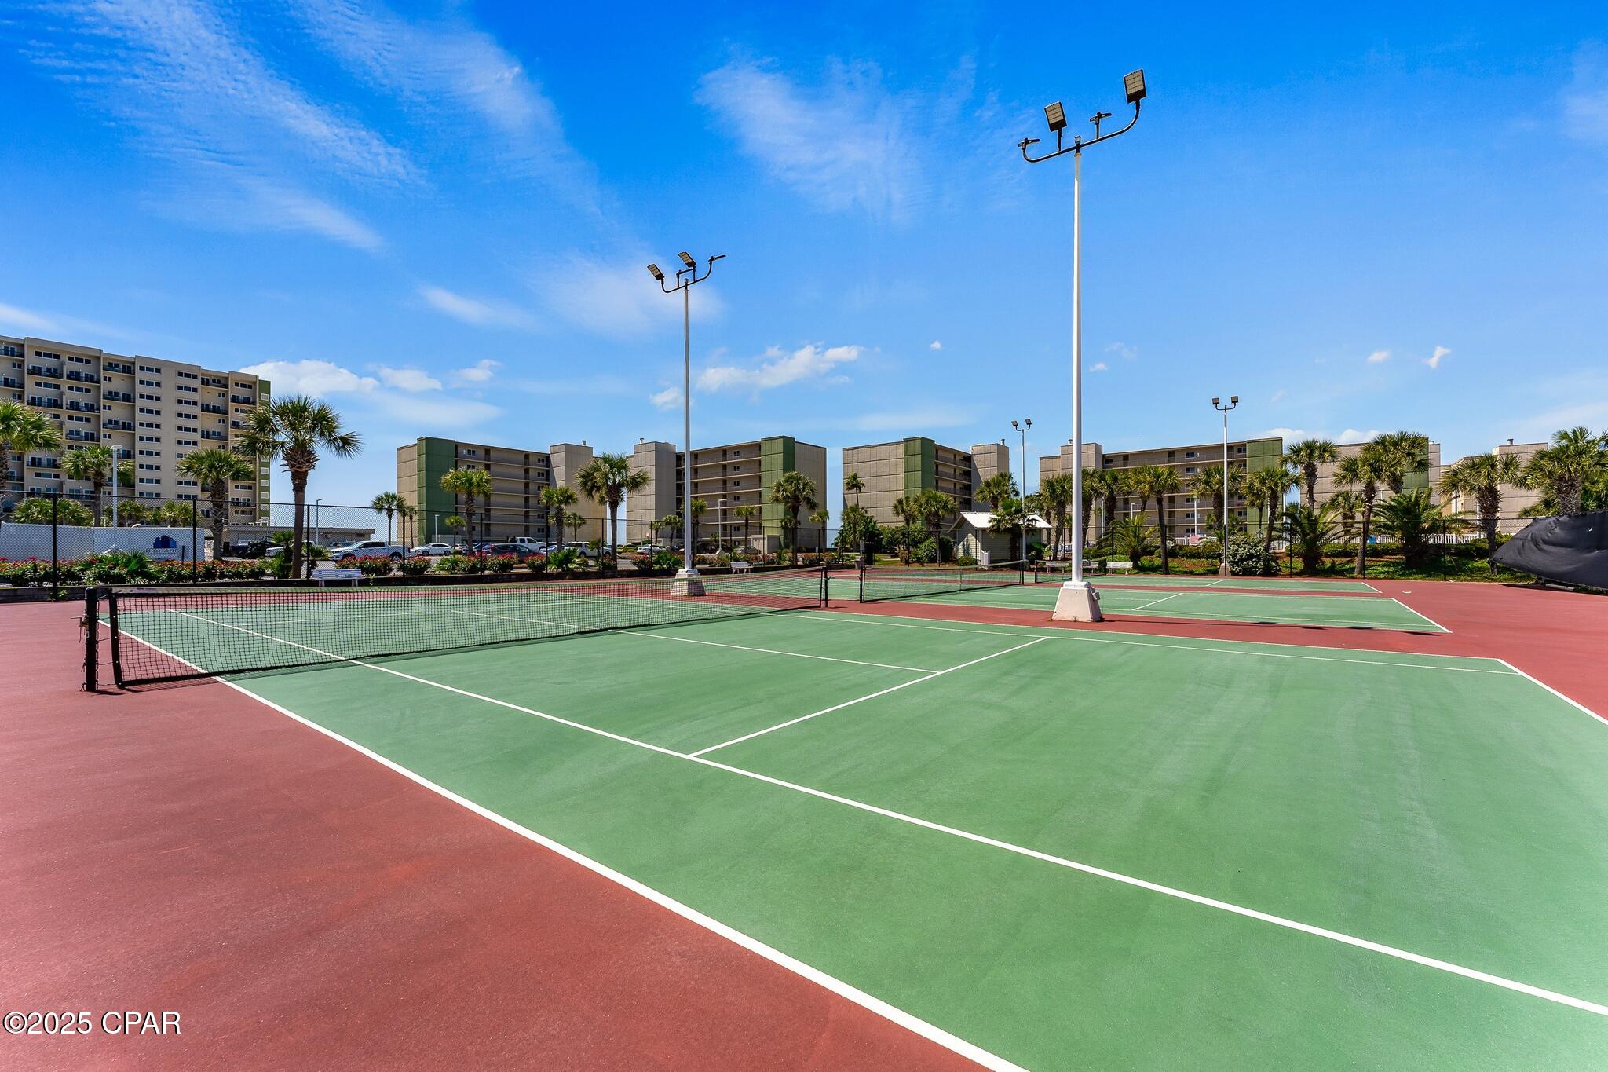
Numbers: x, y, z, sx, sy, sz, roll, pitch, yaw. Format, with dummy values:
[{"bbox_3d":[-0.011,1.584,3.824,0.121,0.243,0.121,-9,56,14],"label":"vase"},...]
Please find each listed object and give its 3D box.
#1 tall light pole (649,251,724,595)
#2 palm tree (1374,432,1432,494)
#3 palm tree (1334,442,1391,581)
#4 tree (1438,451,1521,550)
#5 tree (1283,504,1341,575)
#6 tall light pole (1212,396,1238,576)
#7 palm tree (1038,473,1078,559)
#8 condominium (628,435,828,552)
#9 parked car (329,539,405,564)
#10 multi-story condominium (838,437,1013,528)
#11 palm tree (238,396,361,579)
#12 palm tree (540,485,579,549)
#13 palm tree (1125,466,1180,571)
[{"bbox_3d":[-3.976,-3.763,21.276,2.750,11.550,1.430,-1,-2,38],"label":"tall light pole"},{"bbox_3d":[38.232,-2.491,39.975,2.728,8.517,2.592,-1,-2,44],"label":"palm tree"},{"bbox_3d":[32.476,-1.483,36.445,2.960,7.580,2.960,0,-1,0],"label":"palm tree"},{"bbox_3d":[38.367,-1.230,35.460,3.570,6.950,3.570,0,-1,0],"label":"tree"},{"bbox_3d":[30.970,0.216,38.254,3.100,4.250,3.100,-1,-2,39],"label":"tree"},{"bbox_3d":[25.966,-3.104,38.739,1.450,11.100,0.800,-1,-2,37],"label":"tall light pole"},{"bbox_3d":[20.182,-1.549,49.725,2.870,6.897,2.726,0,-2,22],"label":"palm tree"},{"bbox_3d":[-15.753,-6.277,117.866,38.600,19.000,14.700,-1,-2,37],"label":"condominium"},{"bbox_3d":[-34.873,1.318,50.235,1.900,1.870,5.400,-1,-2,38],"label":"parked car"},{"bbox_3d":[24.029,-6.344,117.541,19.500,19.000,28.500,-1,-2,37],"label":"multi-story condominium"},{"bbox_3d":[-19.845,-1.828,24.687,3.900,7.000,3.800,1,-2,-39],"label":"palm tree"},{"bbox_3d":[-16.552,-0.681,42.355,2.550,5.450,2.550,0,-1,0],"label":"palm tree"},{"bbox_3d":[23.271,-1.083,41.438,2.904,7.080,2.759,-1,-2,29],"label":"palm tree"}]

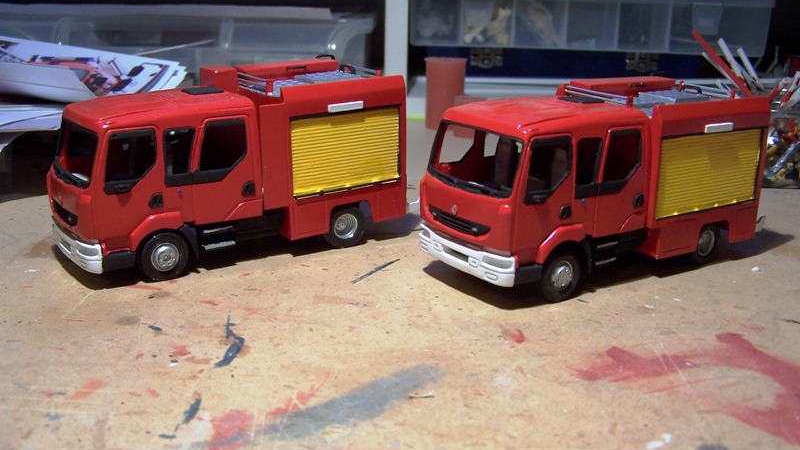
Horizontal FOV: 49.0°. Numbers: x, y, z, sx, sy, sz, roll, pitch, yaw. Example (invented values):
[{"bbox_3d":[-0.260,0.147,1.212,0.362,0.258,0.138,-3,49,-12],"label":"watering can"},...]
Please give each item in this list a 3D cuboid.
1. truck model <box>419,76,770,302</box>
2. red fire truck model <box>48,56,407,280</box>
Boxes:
[{"bbox_3d":[0.076,-0.020,0.344,0.135,0.070,0.059,-9,19,-31],"label":"truck model"},{"bbox_3d":[-0.068,-0.027,0.355,0.137,0.074,0.059,-10,20,-34],"label":"red fire truck model"}]

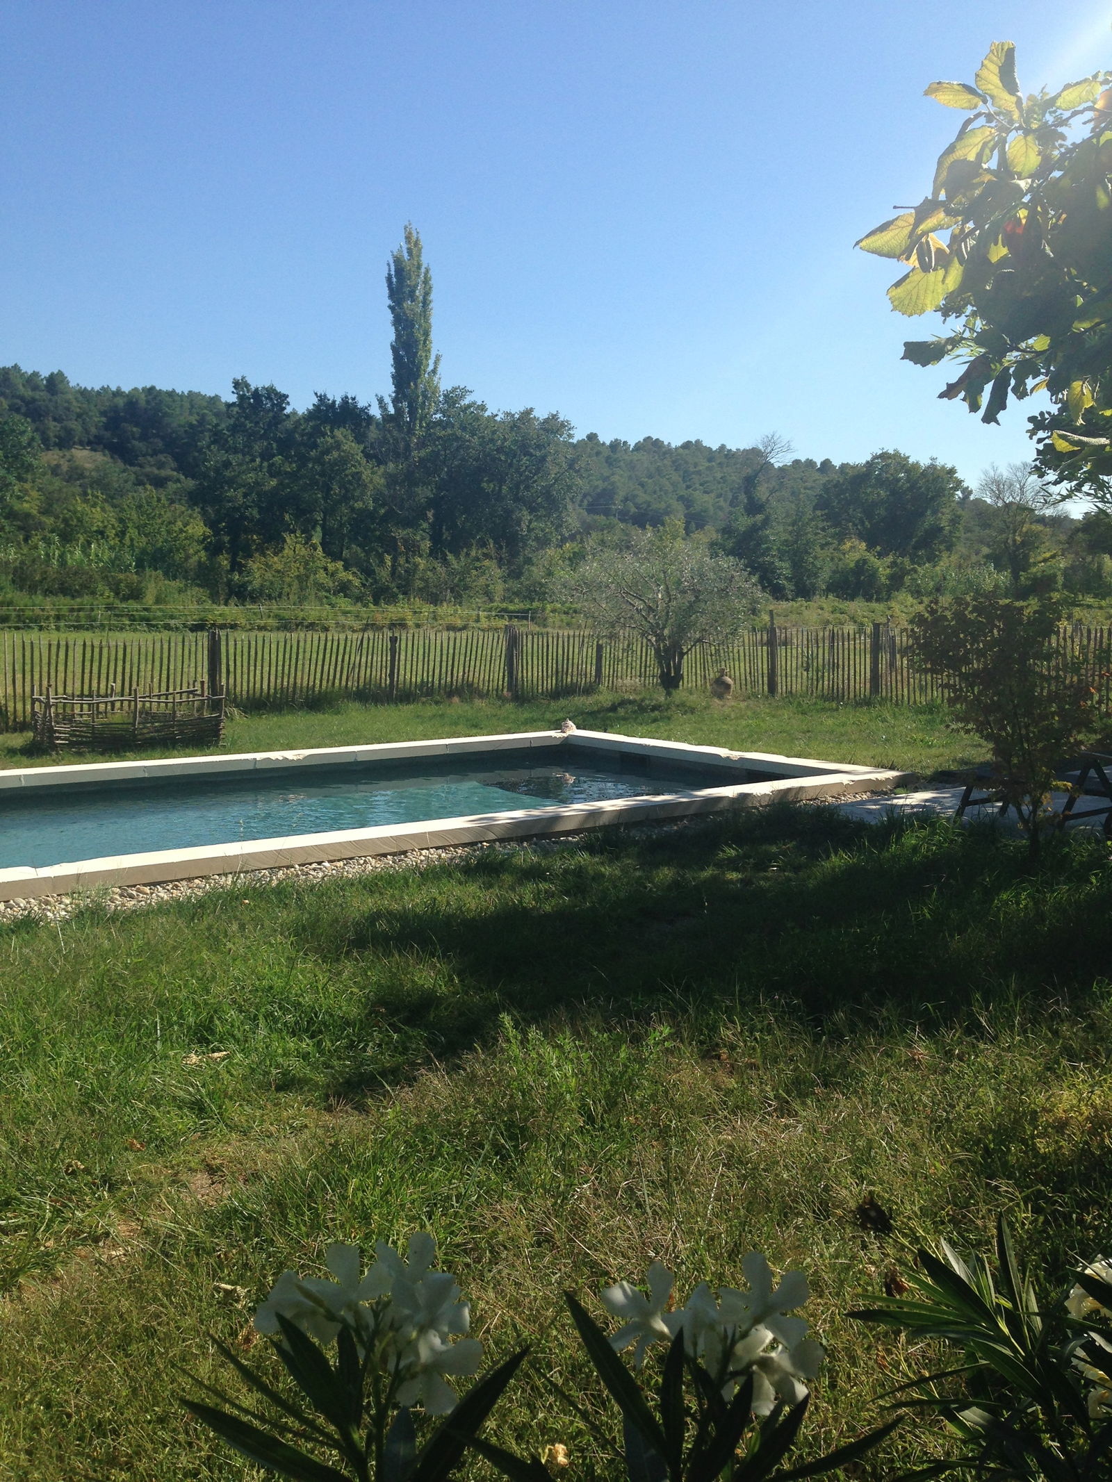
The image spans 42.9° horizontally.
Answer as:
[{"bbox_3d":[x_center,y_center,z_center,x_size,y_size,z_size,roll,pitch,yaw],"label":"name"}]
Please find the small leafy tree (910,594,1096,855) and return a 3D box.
[{"bbox_3d":[2.670,-0.086,8.420,1.100,1.570,1.050,0,6,0],"label":"small leafy tree"}]

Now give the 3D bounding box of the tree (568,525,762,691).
[{"bbox_3d":[1.650,-1.980,21.300,2.920,2.550,2.700,0,6,0],"label":"tree"}]

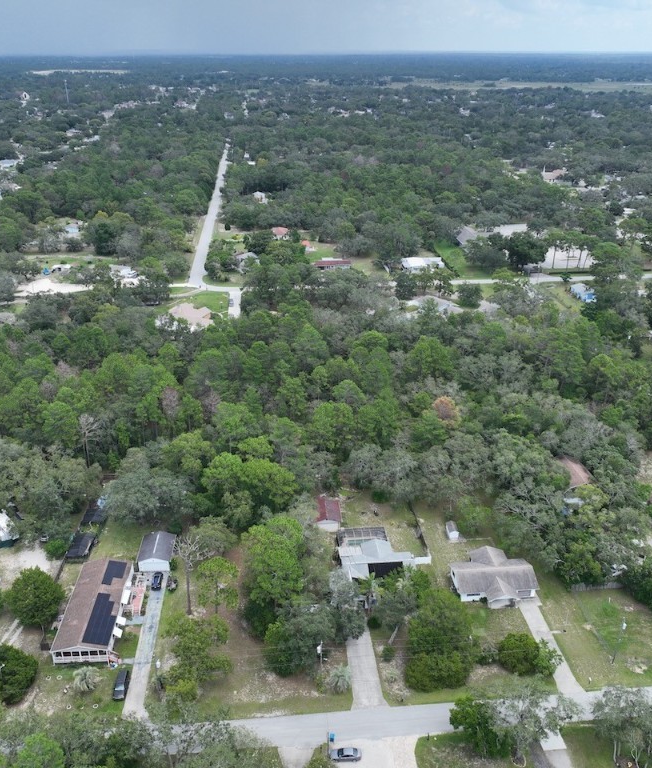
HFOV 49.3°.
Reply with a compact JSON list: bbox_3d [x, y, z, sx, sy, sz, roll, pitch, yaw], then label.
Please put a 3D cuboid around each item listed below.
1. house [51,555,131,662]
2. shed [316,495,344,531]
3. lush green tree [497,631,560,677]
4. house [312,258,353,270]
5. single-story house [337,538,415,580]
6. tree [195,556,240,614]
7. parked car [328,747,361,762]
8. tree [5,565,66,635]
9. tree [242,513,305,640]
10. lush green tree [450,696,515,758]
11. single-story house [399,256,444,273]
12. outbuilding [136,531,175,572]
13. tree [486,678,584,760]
[{"bbox_3d":[-42.314,41.078,130.628,9.400,4.100,22.500,-1,25,-3],"label":"house"},{"bbox_3d":[0.300,28.837,157.705,5.000,3.100,8.000,-1,25,-3],"label":"shed"},{"bbox_3d":[33.800,45.789,119.616,9.800,5.400,8.000,-2,25,-5],"label":"lush green tree"},{"bbox_3d":[3.400,-56.939,338.525,17.300,3.700,9.000,-3,26,-7],"label":"house"},{"bbox_3d":[10.000,35.953,141.733,14.800,4.400,11.800,-2,25,-5],"label":"single-story house"},{"bbox_3d":[-19.200,37.433,128.512,7.600,12.500,7.600,0,25,0],"label":"tree"},{"bbox_3d":[2.980,54.669,104.969,4.720,1.450,1.830,-2,25,-4],"label":"parked car"},{"bbox_3d":[-51.300,39.010,125.934,9.200,12.300,9.200,-2,25,-5],"label":"tree"},{"bbox_3d":[-9.000,34.294,125.155,11.000,21.500,11.500,-2,25,-5],"label":"tree"},{"bbox_3d":[22.600,50.968,104.593,8.600,8.800,8.600,-2,25,-5],"label":"lush green tree"},{"bbox_3d":[46.100,-56.813,338.142,19.000,3.800,12.500,-3,25,-5],"label":"single-story house"},{"bbox_3d":[-34.499,34.385,145.612,6.300,3.400,8.500,-1,25,-3],"label":"outbuilding"},{"bbox_3d":[30.000,50.504,103.933,13.000,10.200,12.200,-2,25,-5],"label":"tree"}]

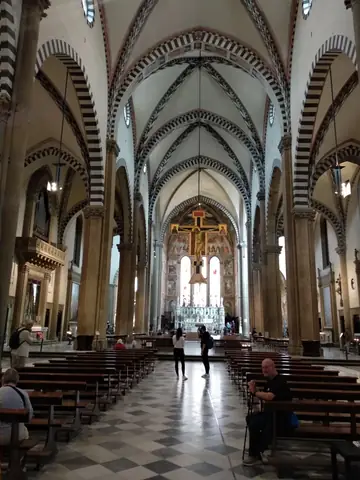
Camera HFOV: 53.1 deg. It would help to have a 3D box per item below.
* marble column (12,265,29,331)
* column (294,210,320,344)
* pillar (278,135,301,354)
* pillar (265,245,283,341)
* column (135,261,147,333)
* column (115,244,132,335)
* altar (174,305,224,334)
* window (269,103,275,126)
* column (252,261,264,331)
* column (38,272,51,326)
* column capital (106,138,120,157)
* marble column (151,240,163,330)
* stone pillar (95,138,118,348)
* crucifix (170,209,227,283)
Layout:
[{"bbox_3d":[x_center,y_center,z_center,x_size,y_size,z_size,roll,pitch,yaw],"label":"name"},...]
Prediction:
[{"bbox_3d":[-11.286,4.069,25.510,0.580,4.500,0.580,0,-13,4],"label":"marble column"},{"bbox_3d":[8.510,2.588,24.321,1.200,9.820,1.250,1,-13,3],"label":"column"},{"bbox_3d":[7.746,-0.220,25.344,0.900,15.720,0.950,1,-13,3],"label":"pillar"},{"bbox_3d":[9.272,5.275,35.683,1.450,9.870,1.450,1,-13,3],"label":"pillar"},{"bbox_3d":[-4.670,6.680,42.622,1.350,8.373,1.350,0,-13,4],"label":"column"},{"bbox_3d":[-5.749,5.110,36.597,1.450,9.920,1.450,1,-13,3],"label":"column"},{"bbox_3d":[2.985,11.972,54.633,7.200,4.400,1.600,0,-13,4],"label":"altar"},{"bbox_3d":[8.152,-11.089,31.489,0.350,2.000,1.950,0,-13,4],"label":"window"},{"bbox_3d":[10.022,7.732,45.968,1.400,9.870,1.450,1,-13,3],"label":"column"},{"bbox_3d":[-11.044,4.850,29.383,0.550,4.300,0.550,0,-13,4],"label":"column"},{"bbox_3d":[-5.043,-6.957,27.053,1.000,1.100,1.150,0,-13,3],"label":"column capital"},{"bbox_3d":[-3.565,7.438,58.156,1.600,15.000,1.600,1,-13,3],"label":"marble column"},{"bbox_3d":[-5.331,-0.269,26.118,0.900,15.570,0.950,1,-13,3],"label":"stone pillar"},{"bbox_3d":[1.333,0.367,25.578,4.060,5.610,0.300,1,-13,3],"label":"crucifix"}]

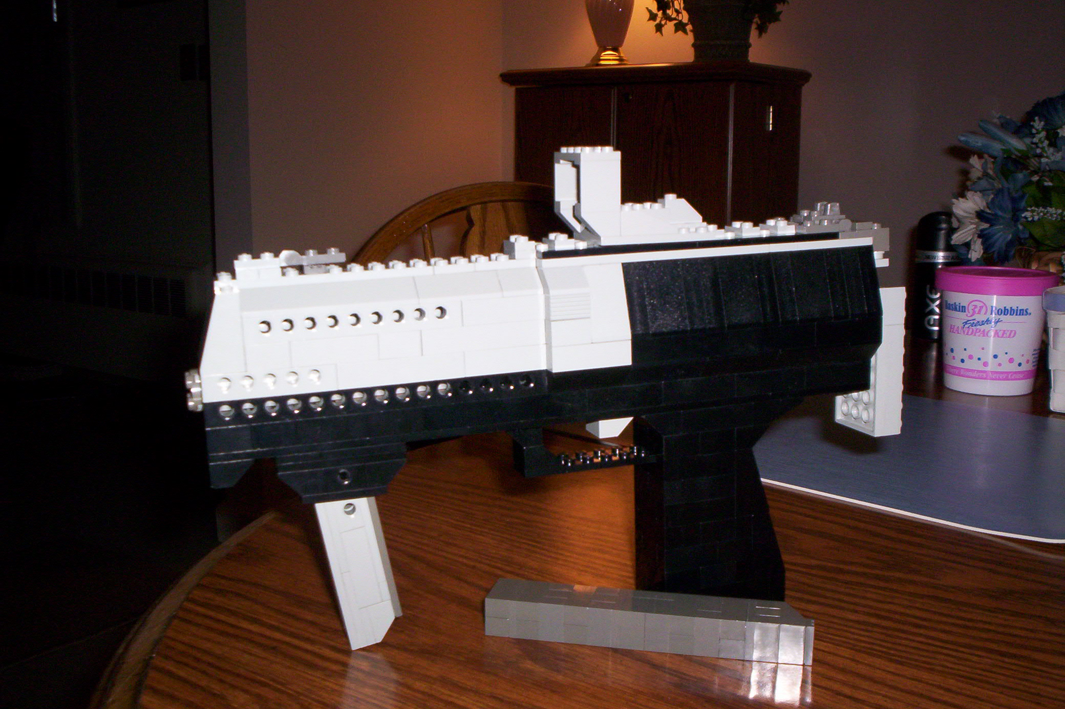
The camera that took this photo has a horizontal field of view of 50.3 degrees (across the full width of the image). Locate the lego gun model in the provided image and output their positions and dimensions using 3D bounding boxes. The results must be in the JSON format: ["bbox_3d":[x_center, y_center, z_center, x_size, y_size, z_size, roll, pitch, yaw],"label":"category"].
[{"bbox_3d":[0.017,0.017,0.457,0.299,0.196,0.048,-5,9,-17],"label":"lego gun model"}]

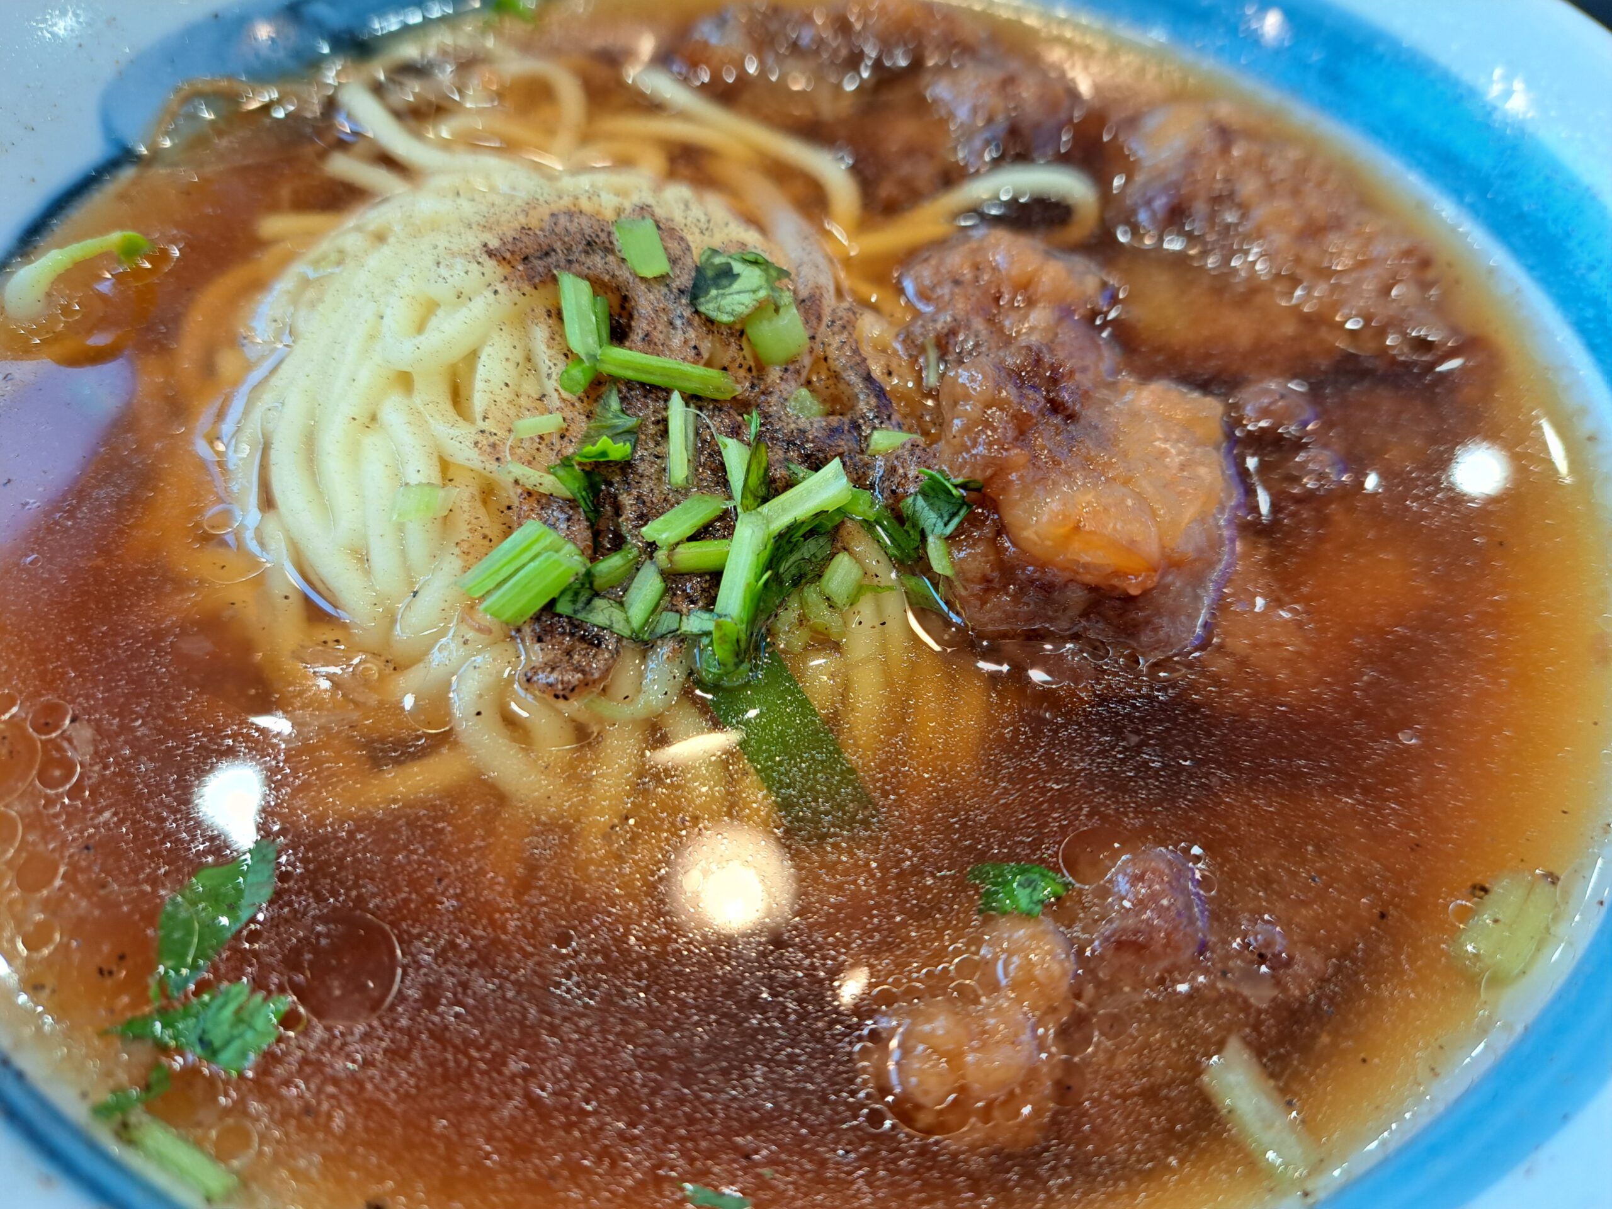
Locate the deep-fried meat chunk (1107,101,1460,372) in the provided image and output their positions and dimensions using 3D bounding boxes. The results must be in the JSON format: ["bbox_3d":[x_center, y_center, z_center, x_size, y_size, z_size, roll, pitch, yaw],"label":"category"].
[{"bbox_3d":[0.056,-0.044,0.140,0.030,0.018,0.048,-24,56,-20],"label":"deep-fried meat chunk"}]

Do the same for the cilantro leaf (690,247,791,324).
[{"bbox_3d":[-0.007,-0.032,0.112,0.010,0.003,0.009,1,51,-1],"label":"cilantro leaf"}]

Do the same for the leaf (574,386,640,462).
[{"bbox_3d":[-0.017,-0.015,0.095,0.005,0.003,0.006,1,51,-1],"label":"leaf"}]

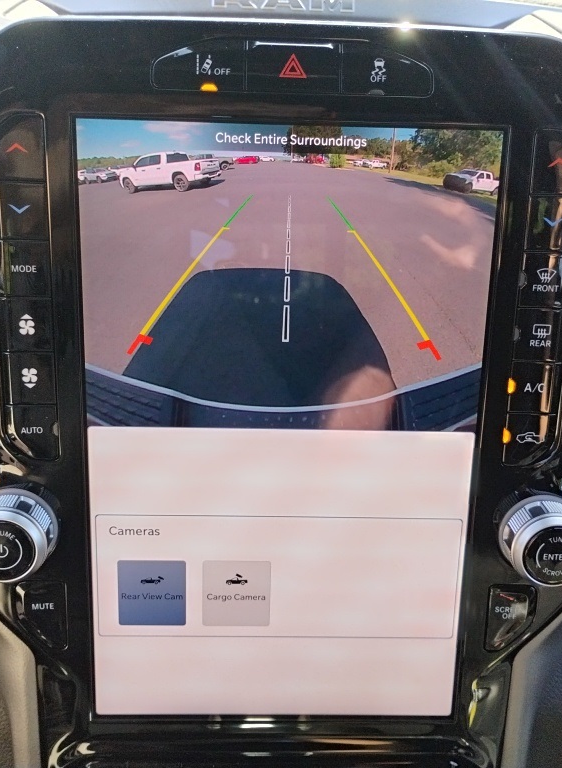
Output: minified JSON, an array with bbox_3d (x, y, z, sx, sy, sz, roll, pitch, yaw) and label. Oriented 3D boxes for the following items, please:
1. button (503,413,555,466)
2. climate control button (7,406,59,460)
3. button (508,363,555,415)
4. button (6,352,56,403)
[{"bbox_3d":[0.104,0.023,0.350,0.022,0.023,0.008,1,15,-2],"label":"button"},{"bbox_3d":[-0.103,0.019,0.344,0.022,0.023,0.008,1,15,-2],"label":"climate control button"},{"bbox_3d":[0.104,0.001,0.345,0.021,0.022,0.008,1,15,-2],"label":"button"},{"bbox_3d":[-0.101,-0.003,0.337,0.020,0.021,0.008,1,15,-2],"label":"button"}]

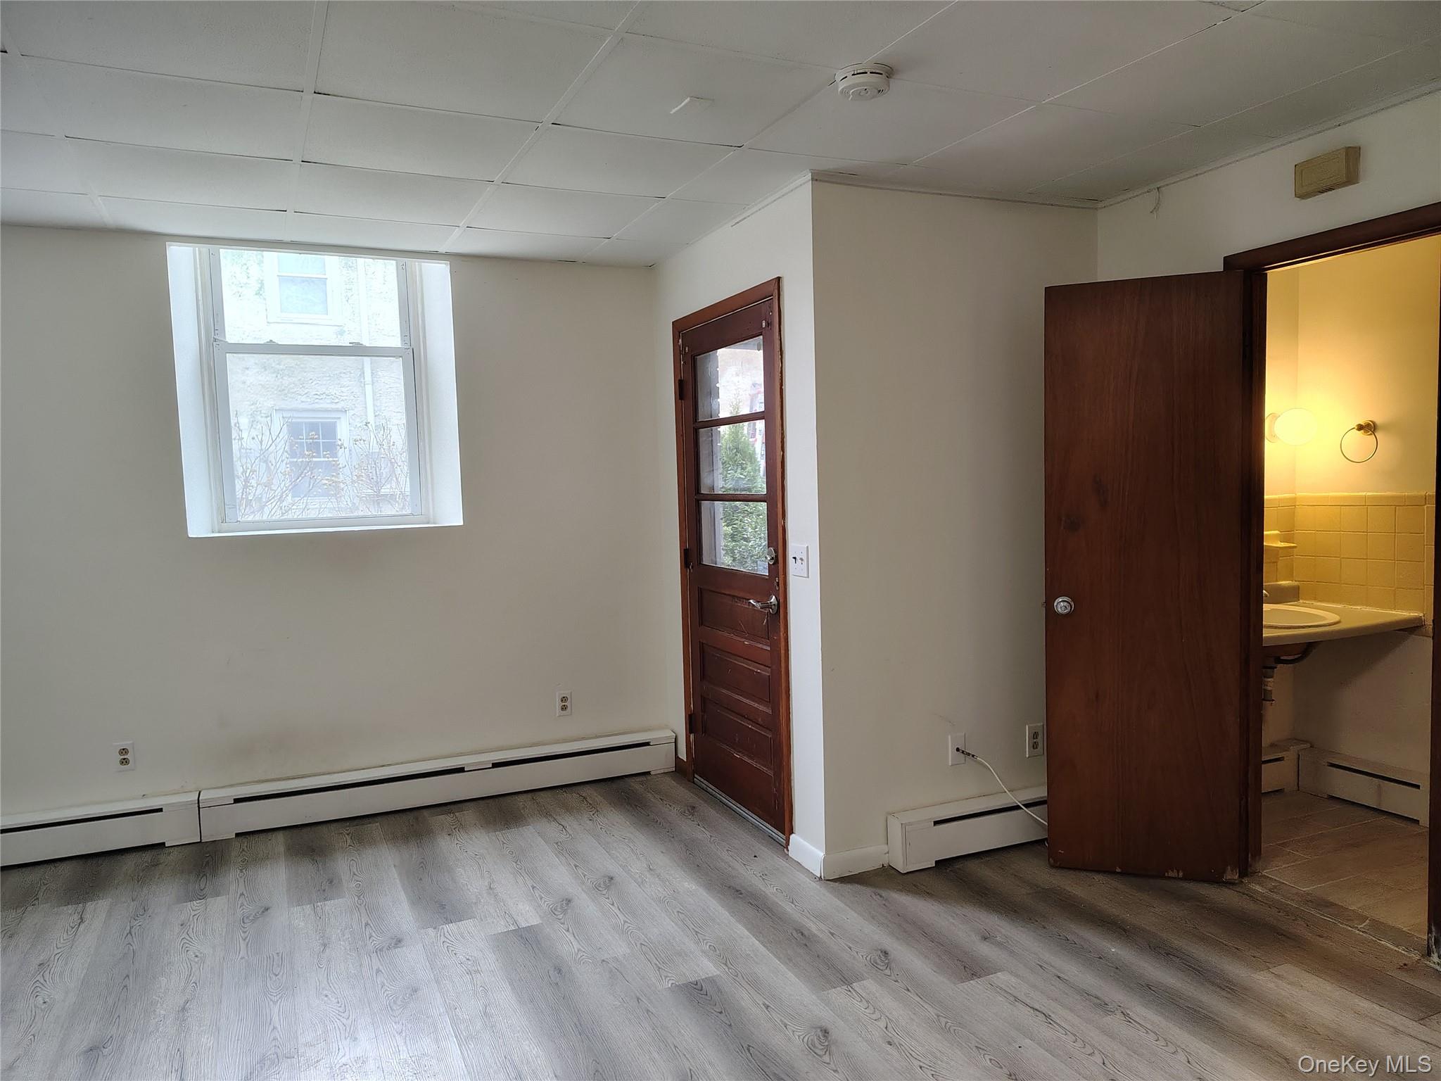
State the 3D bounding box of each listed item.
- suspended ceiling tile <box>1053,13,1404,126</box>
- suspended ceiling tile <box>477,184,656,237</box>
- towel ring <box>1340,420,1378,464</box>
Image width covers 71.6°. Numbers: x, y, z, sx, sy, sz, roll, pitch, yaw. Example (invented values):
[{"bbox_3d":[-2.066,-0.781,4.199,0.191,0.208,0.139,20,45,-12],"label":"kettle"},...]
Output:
[{"bbox_3d":[1.288,-1.212,2.595,0.603,0.018,0.600,-3,4,-25],"label":"suspended ceiling tile"},{"bbox_3d":[-0.589,-1.223,3.705,0.606,0.020,0.598,-3,4,-25],"label":"suspended ceiling tile"},{"bbox_3d":[2.562,-0.392,3.985,0.075,0.171,0.150,-3,4,-25],"label":"towel ring"}]

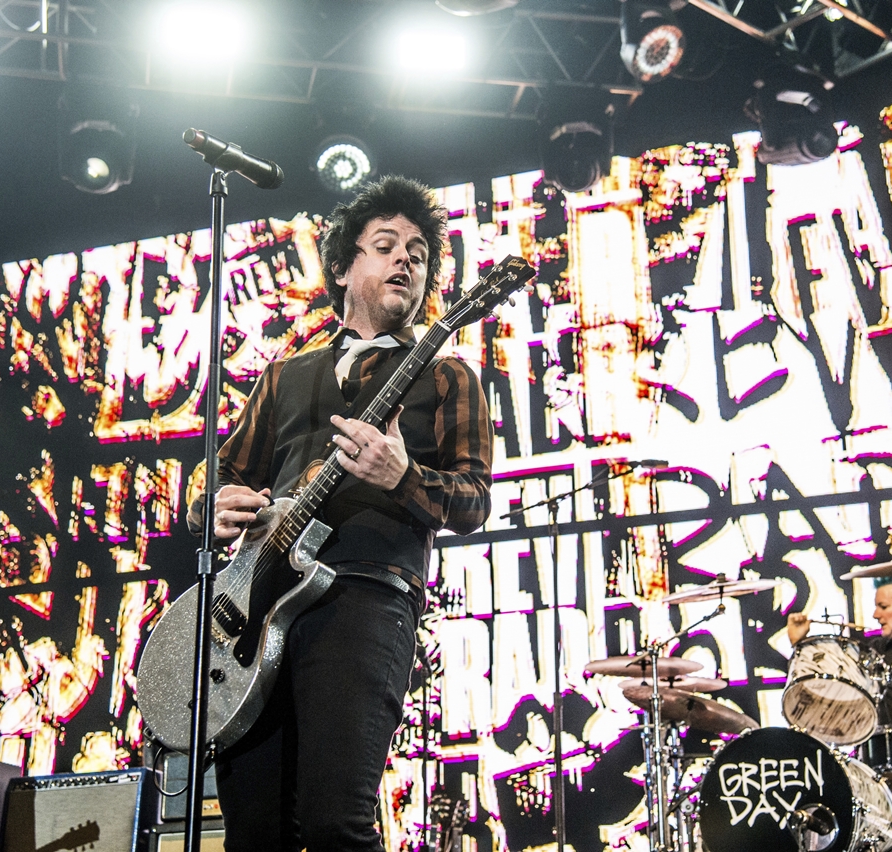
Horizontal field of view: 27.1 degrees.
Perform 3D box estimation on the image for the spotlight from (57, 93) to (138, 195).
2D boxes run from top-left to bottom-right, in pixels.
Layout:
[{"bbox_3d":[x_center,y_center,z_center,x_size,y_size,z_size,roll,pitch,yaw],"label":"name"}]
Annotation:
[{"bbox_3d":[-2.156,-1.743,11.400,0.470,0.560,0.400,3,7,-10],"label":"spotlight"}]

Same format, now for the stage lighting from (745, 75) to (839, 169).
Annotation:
[{"bbox_3d":[2.131,-1.879,11.400,0.430,0.470,0.400,16,-4,-40],"label":"stage lighting"}]

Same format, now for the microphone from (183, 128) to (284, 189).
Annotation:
[{"bbox_3d":[-0.328,-0.413,2.850,0.048,0.048,0.240,-9,-10,26],"label":"microphone"}]

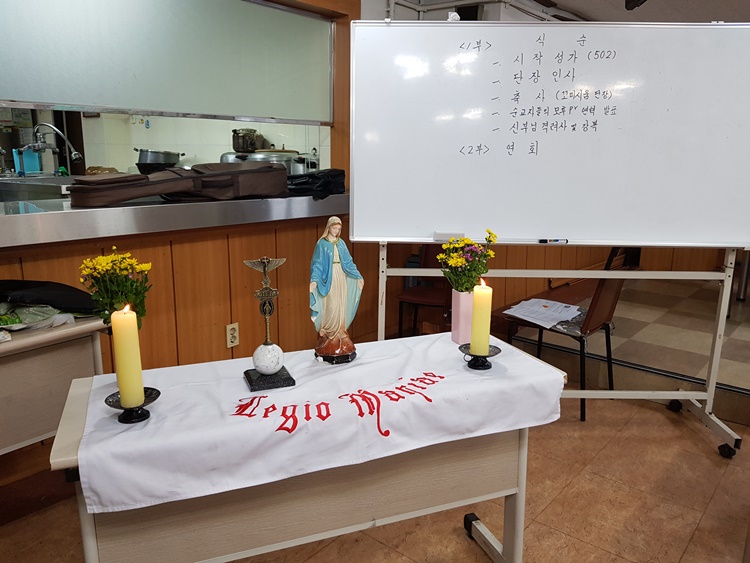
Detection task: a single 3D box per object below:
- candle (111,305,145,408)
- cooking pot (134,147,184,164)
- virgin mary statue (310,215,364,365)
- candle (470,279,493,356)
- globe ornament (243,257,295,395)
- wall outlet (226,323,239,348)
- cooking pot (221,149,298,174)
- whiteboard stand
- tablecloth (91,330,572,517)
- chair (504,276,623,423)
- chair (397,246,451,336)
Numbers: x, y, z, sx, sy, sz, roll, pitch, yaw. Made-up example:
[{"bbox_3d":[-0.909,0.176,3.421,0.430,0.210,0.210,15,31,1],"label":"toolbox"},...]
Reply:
[{"bbox_3d":[-0.535,0.161,1.216,0.055,0.217,0.055,-5,14,-22],"label":"candle"},{"bbox_3d":[-1.569,-0.899,4.112,0.360,0.120,0.290,1,13,0],"label":"cooking pot"},{"bbox_3d":[-0.111,0.020,1.588,0.153,0.406,0.120,-2,13,-13],"label":"virgin mary statue"},{"bbox_3d":[0.294,0.099,1.539,0.052,0.205,0.052,1,13,0],"label":"candle"},{"bbox_3d":[-0.273,0.097,1.428,0.113,0.323,0.112,-5,14,-22],"label":"globe ornament"},{"bbox_3d":[-0.663,0.253,2.640,0.015,0.115,0.066,11,17,40],"label":"wall outlet"},{"bbox_3d":[-0.852,-0.818,4.183,0.550,0.300,0.500,1,13,0],"label":"cooking pot"},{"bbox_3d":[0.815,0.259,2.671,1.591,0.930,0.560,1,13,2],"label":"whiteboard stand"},{"bbox_3d":[-0.113,0.306,1.500,1.165,0.121,0.455,-5,14,-22],"label":"tablecloth"},{"bbox_3d":[1.035,0.210,3.018,0.420,0.880,0.550,-11,17,-43],"label":"chair"},{"bbox_3d":[0.439,0.084,3.559,0.420,0.880,0.500,7,14,27],"label":"chair"}]

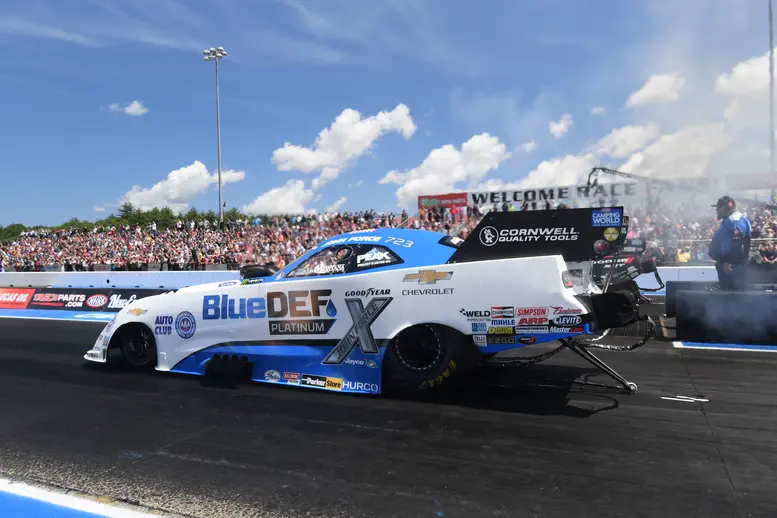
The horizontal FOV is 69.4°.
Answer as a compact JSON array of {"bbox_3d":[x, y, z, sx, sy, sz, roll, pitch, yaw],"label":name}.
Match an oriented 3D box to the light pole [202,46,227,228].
[{"bbox_3d":[-17.562,-10.508,57.789,3.000,22.200,0.800,-1,1,23],"label":"light pole"}]

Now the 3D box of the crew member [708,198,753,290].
[{"bbox_3d":[4.386,0.118,7.183,0.440,1.820,0.560,-1,1,29],"label":"crew member"}]

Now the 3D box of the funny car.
[{"bbox_3d":[-0.599,0.393,6.128,6.000,1.550,1.980,-1,1,23],"label":"funny car"}]

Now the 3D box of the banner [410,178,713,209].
[{"bbox_3d":[13.281,-5.149,45.240,23.198,1.200,0.100,-1,1,23],"label":"banner"}]

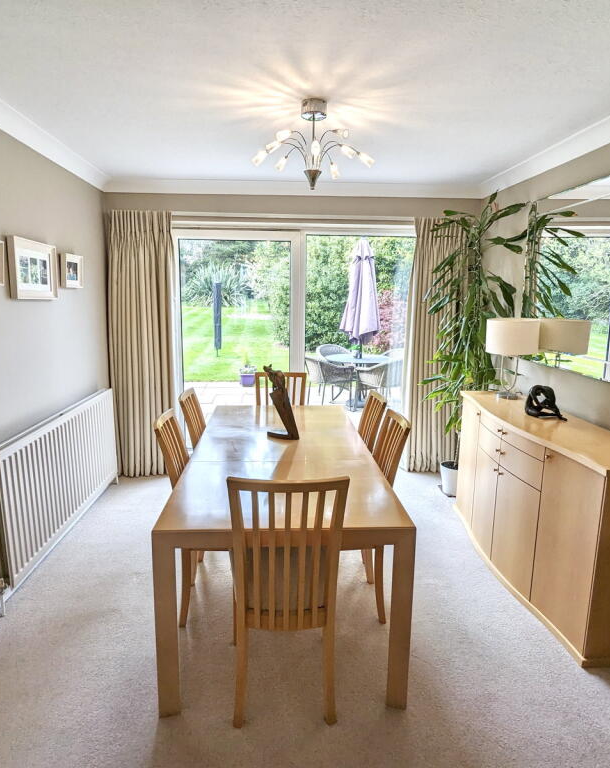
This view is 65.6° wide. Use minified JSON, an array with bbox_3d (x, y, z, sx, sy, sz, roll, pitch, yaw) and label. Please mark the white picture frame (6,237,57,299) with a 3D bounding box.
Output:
[{"bbox_3d":[-1.540,-0.646,2.690,0.047,0.321,0.465,0,10,-4],"label":"white picture frame"}]

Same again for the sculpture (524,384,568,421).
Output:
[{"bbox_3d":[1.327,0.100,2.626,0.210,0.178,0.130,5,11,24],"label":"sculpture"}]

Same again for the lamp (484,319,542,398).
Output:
[{"bbox_3d":[1.393,-0.164,3.204,0.340,0.540,0.340,0,10,-4],"label":"lamp"}]

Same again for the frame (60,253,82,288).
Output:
[{"bbox_3d":[-1.537,-0.745,3.140,0.033,0.217,0.265,0,10,-4],"label":"frame"}]

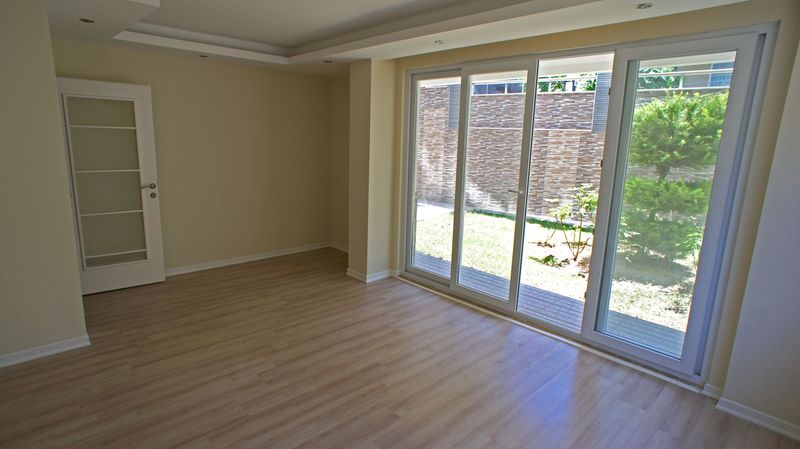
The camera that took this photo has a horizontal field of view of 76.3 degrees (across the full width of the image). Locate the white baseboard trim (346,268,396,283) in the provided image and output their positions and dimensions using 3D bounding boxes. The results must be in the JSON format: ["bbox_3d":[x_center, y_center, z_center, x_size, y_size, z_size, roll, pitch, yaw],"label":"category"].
[{"bbox_3d":[-0.320,0.531,5.605,0.365,0.090,0.435,-10,17,-44],"label":"white baseboard trim"}]

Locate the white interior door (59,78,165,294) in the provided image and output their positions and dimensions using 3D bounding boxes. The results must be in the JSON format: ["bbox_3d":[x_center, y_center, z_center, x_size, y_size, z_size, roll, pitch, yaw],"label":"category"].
[{"bbox_3d":[-2.699,-0.315,4.737,0.860,1.950,0.050,-10,17,-44],"label":"white interior door"}]

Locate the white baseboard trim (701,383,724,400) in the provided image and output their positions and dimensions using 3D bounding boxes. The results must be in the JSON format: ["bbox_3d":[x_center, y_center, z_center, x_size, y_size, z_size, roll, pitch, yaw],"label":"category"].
[{"bbox_3d":[2.074,1.110,3.390,0.025,0.080,0.121,-10,17,-44],"label":"white baseboard trim"}]

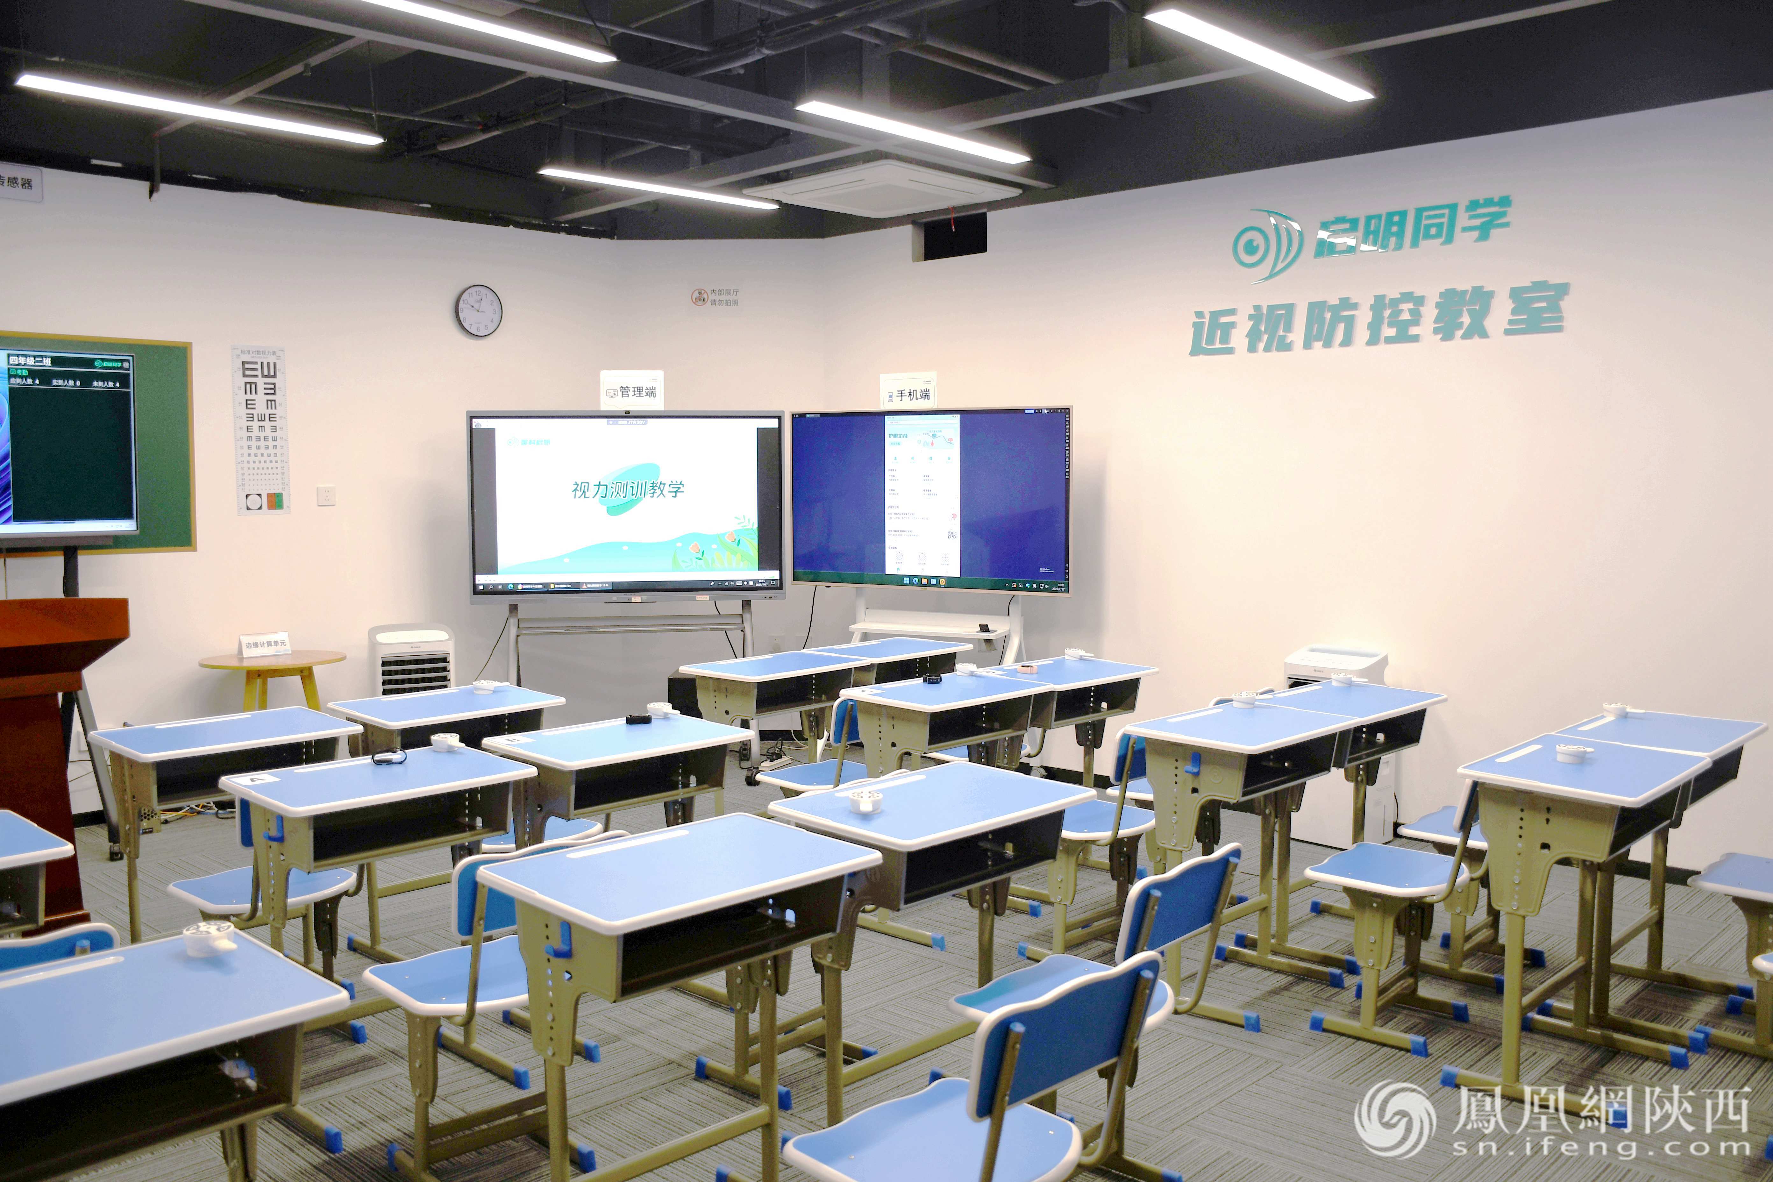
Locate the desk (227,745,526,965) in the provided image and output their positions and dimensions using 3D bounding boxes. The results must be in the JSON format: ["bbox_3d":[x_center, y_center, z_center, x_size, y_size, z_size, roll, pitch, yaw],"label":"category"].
[{"bbox_3d":[-1.138,0.782,3.037,0.420,0.750,0.610,3,5,42],"label":"desk"}]

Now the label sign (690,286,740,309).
[{"bbox_3d":[-0.921,-1.582,7.160,0.270,0.120,0.010,0,4,-3],"label":"label sign"}]

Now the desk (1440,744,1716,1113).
[{"bbox_3d":[1.738,0.824,3.335,0.600,0.799,0.410,-5,8,-44],"label":"desk"}]

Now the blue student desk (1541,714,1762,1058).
[{"bbox_3d":[2.175,0.785,3.765,0.600,0.799,0.410,-5,8,-44],"label":"blue student desk"}]

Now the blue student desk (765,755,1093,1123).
[{"bbox_3d":[0.108,0.799,2.785,0.420,0.750,0.610,4,5,44],"label":"blue student desk"}]

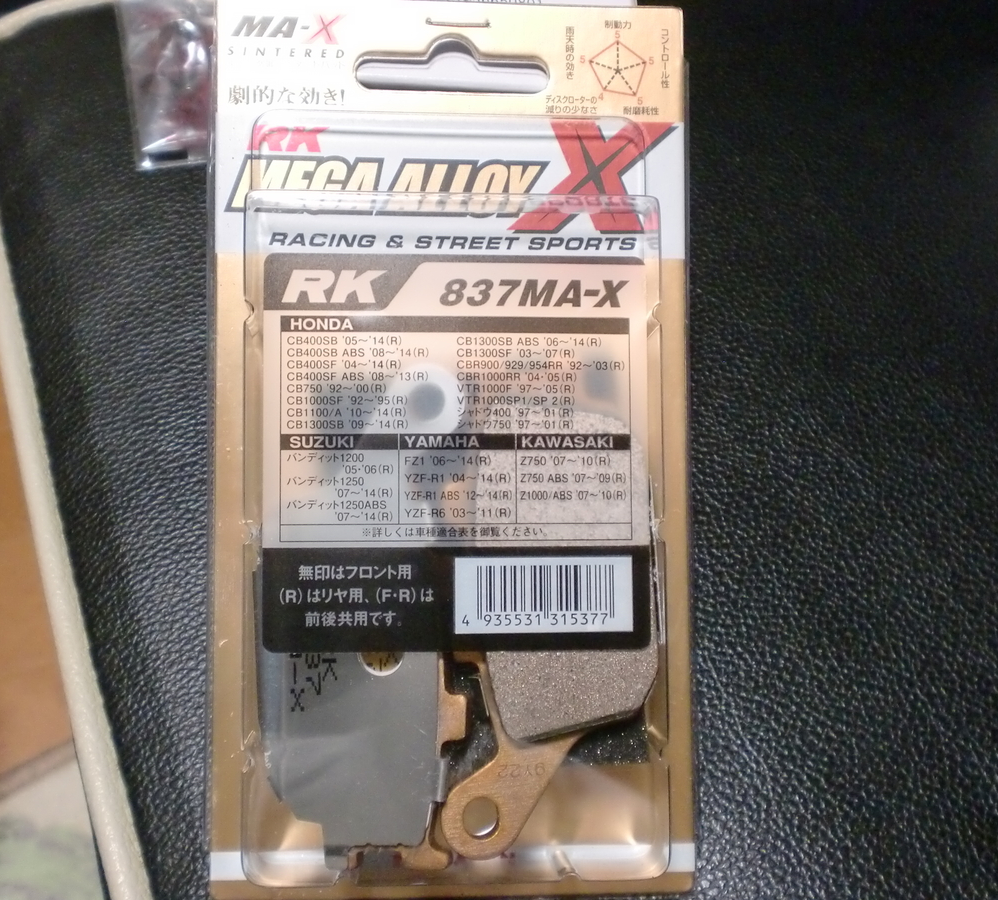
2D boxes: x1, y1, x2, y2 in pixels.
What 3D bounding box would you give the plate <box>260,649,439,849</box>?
[{"bbox_3d":[-0.027,0.032,0.226,0.035,0.005,0.084,0,87,-3],"label":"plate"}]

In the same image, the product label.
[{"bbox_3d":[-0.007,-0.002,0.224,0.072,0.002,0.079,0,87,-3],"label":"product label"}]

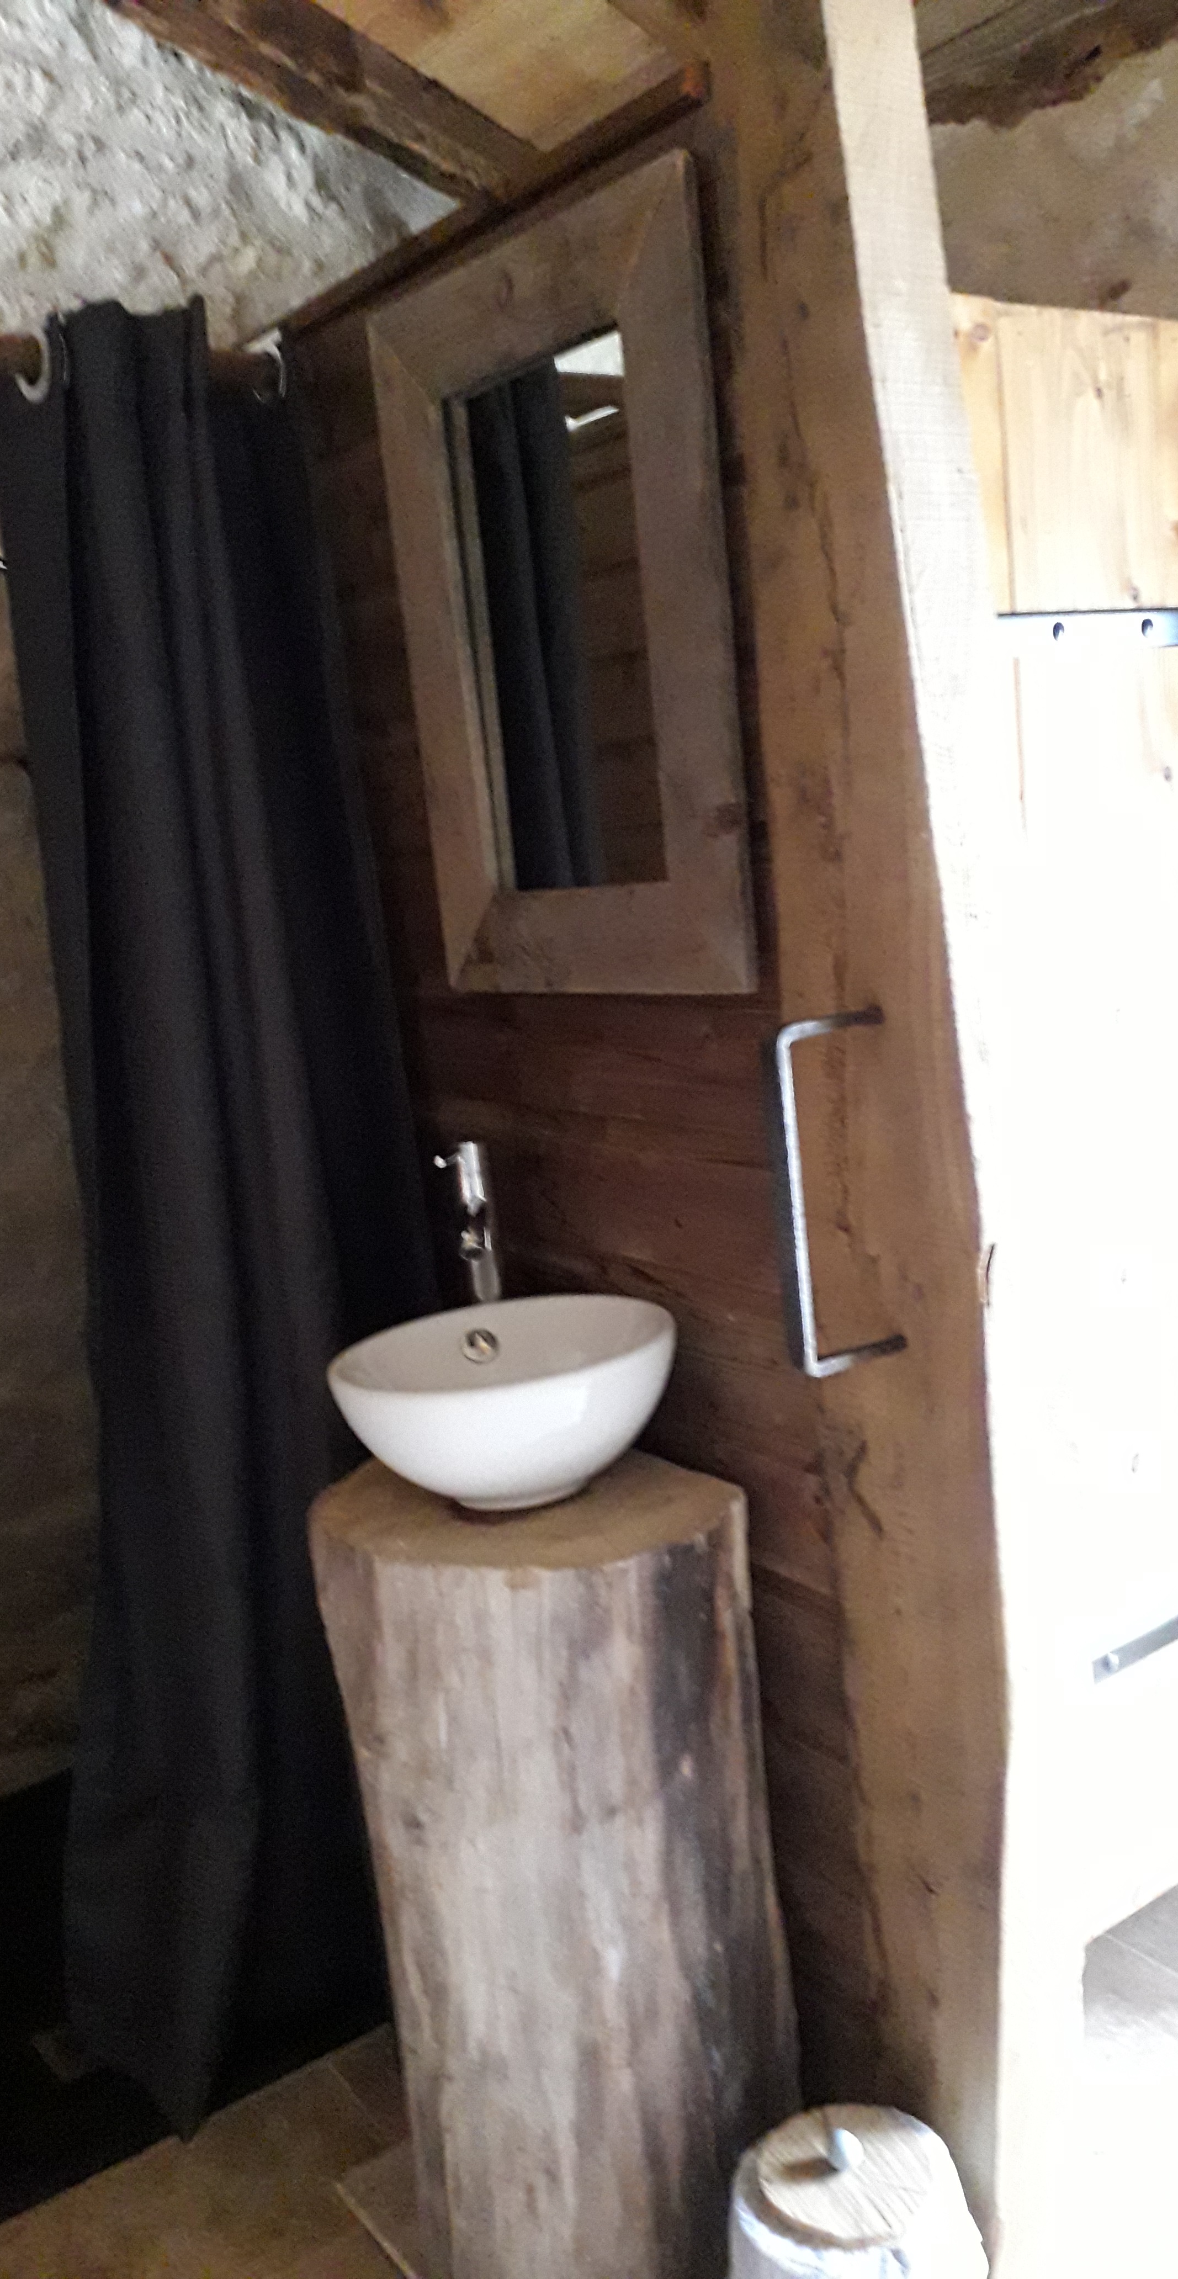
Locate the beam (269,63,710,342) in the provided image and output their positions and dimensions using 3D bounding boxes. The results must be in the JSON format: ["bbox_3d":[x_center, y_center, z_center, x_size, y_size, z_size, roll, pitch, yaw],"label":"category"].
[{"bbox_3d":[-0.128,-0.841,1.665,0.045,0.040,0.750,-12,12,-34],"label":"beam"}]

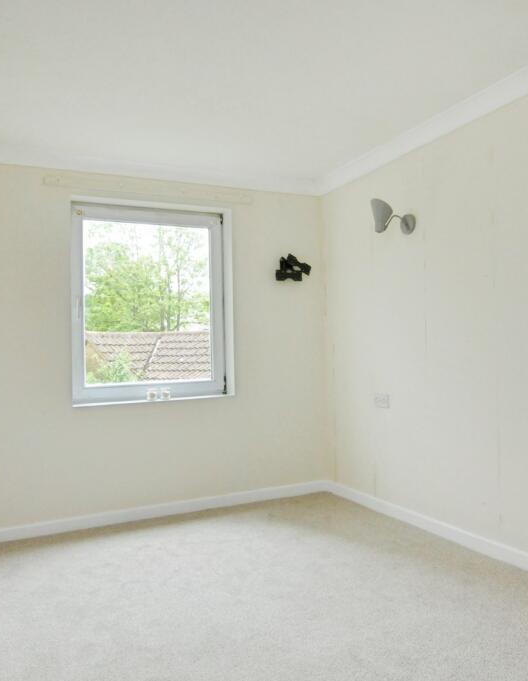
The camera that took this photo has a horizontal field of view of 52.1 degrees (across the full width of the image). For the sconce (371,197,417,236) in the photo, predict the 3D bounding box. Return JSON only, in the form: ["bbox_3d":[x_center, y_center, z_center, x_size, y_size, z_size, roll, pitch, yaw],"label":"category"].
[{"bbox_3d":[0.774,-0.749,3.264,0.240,0.215,0.150,-1,-1,-26],"label":"sconce"}]

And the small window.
[{"bbox_3d":[-0.759,-0.257,3.730,1.083,1.327,0.100,-1,-1,-24],"label":"small window"}]

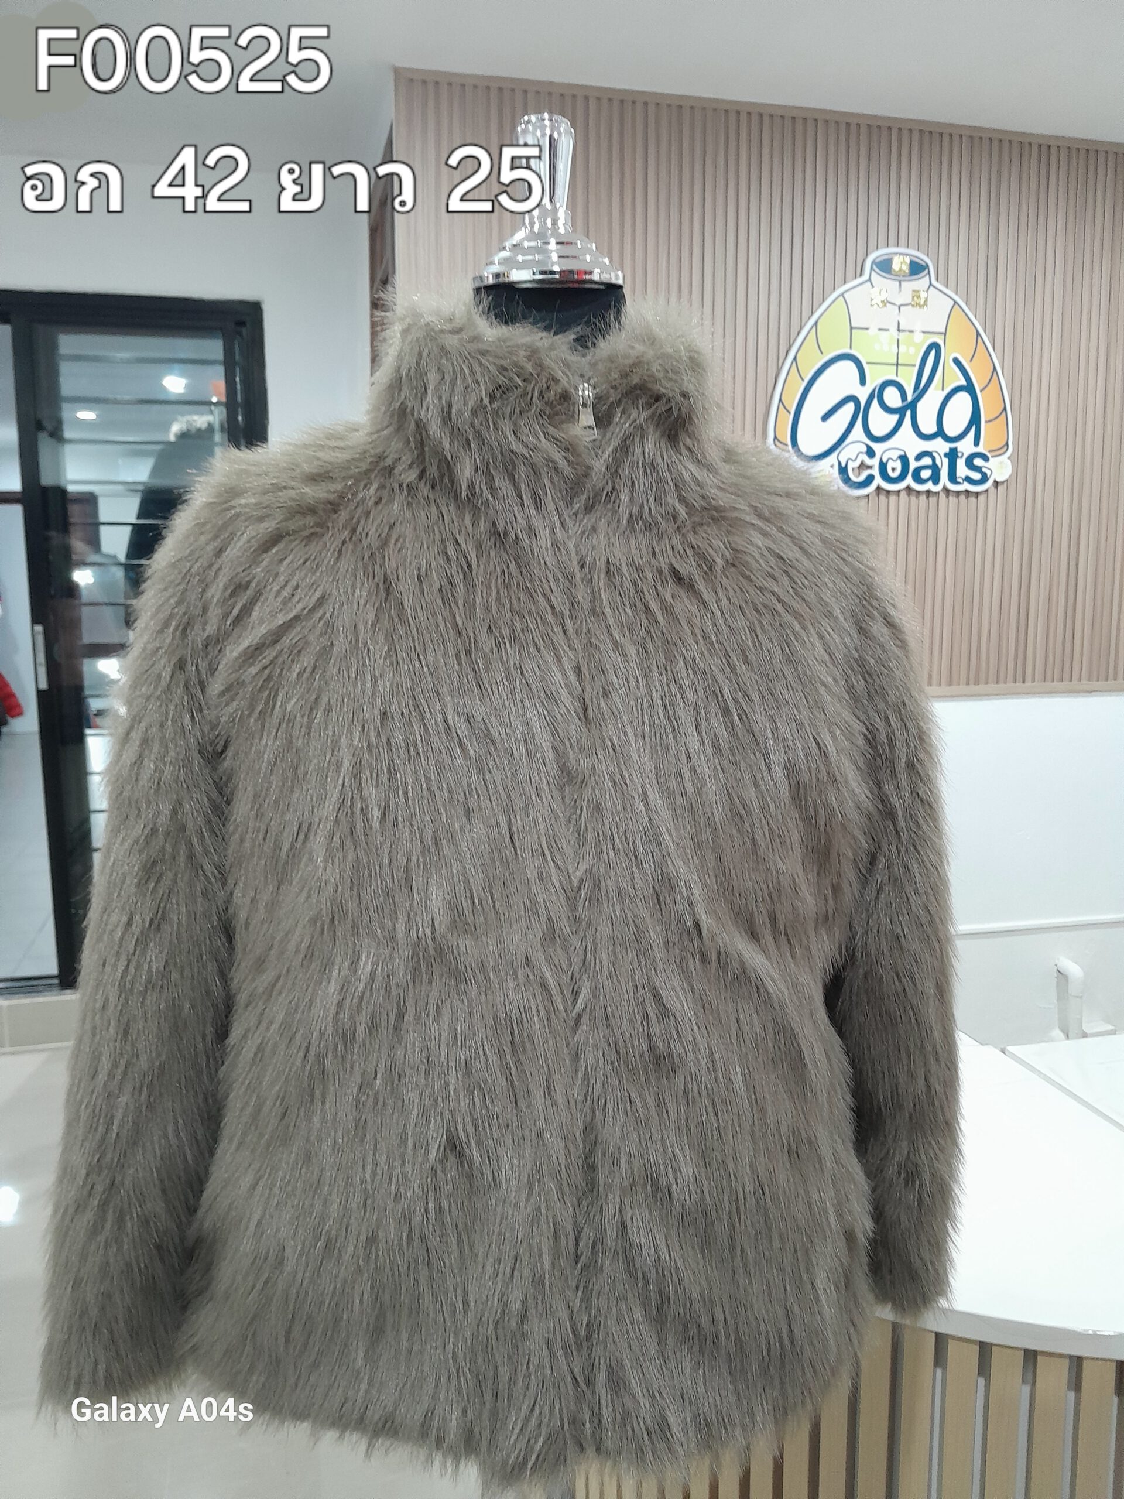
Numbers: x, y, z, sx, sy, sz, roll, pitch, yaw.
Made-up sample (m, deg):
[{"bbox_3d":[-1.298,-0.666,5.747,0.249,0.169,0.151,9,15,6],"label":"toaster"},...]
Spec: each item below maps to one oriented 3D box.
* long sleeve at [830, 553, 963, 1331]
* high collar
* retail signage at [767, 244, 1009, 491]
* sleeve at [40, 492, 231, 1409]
[{"bbox_3d":[0.250,0.150,0.880,0.120,0.575,0.150,-1,7,-13],"label":"long sleeve"},{"bbox_3d":[-0.012,-0.232,0.785,0.235,0.150,0.210,-1,7,-13],"label":"high collar"},{"bbox_3d":[0.895,-1.004,3.004,0.732,0.628,0.035,-2,9,-14],"label":"retail signage"},{"bbox_3d":[-0.291,0.129,0.780,0.120,0.620,0.165,5,8,-11],"label":"sleeve"}]

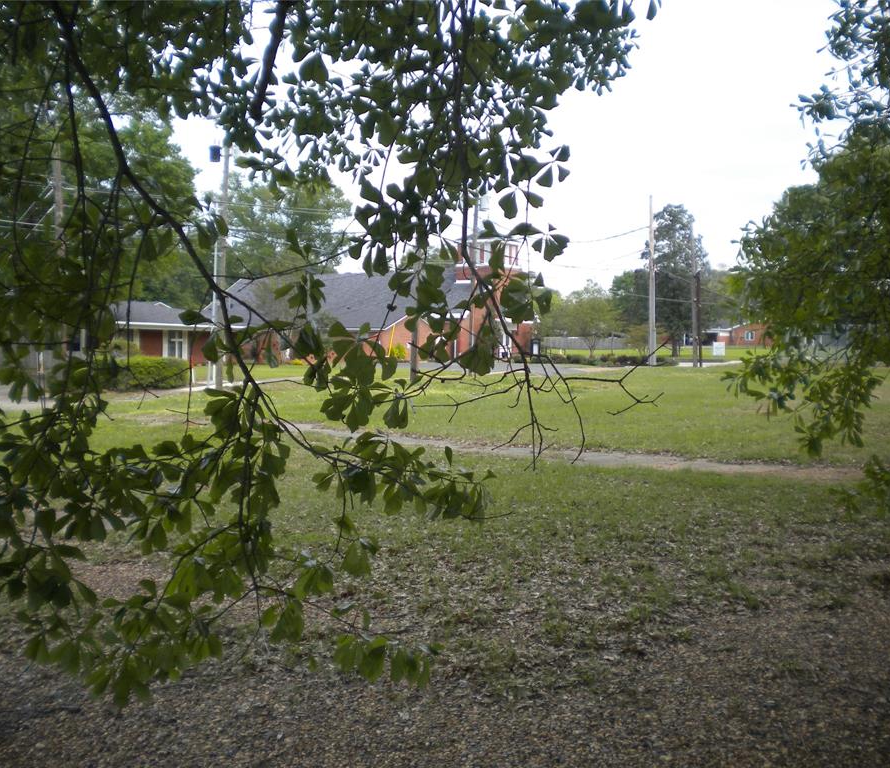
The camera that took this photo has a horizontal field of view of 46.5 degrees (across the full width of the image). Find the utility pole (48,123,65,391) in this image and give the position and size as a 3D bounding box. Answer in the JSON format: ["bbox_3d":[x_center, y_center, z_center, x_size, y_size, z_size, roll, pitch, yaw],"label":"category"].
[{"bbox_3d":[-13.532,-4.514,36.301,0.300,9.500,0.300,-1,2,0],"label":"utility pole"}]

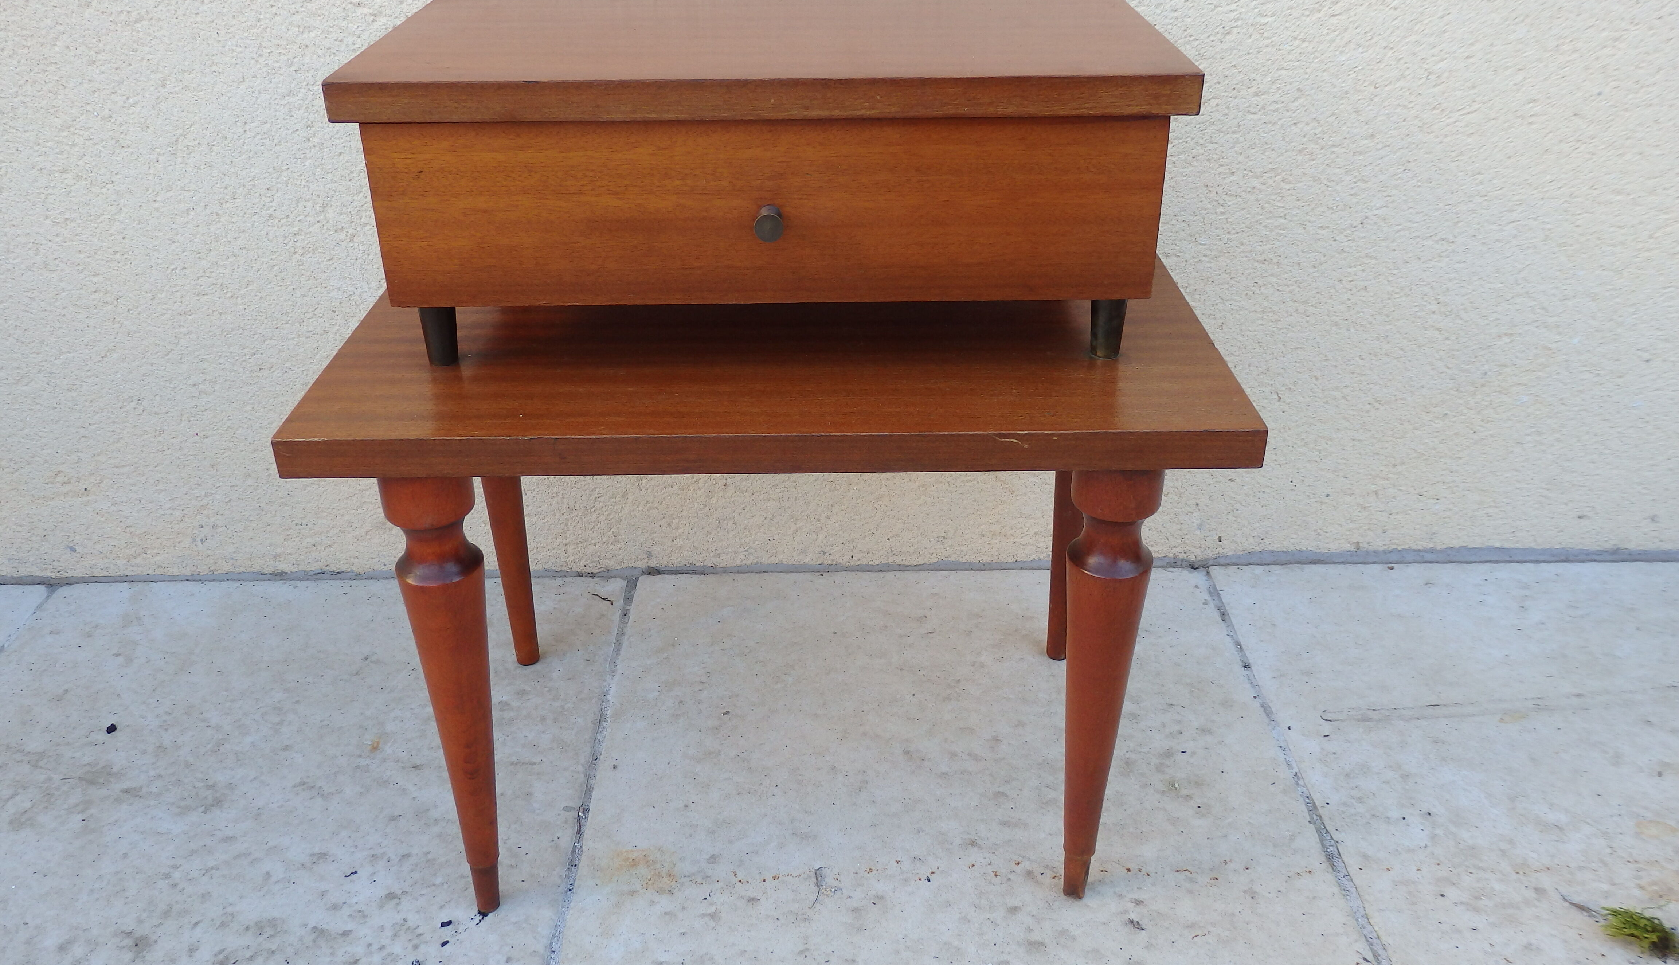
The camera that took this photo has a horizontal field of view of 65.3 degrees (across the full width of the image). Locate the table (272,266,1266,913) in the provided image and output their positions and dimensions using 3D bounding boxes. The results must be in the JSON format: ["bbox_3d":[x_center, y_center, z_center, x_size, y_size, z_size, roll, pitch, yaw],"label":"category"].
[{"bbox_3d":[-0.035,0.045,0.876,0.495,0.346,0.322,-1,30,0],"label":"table"}]

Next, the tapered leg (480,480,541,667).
[{"bbox_3d":[-0.262,0.003,1.018,0.046,0.350,0.061,-1,30,-1],"label":"tapered leg"}]

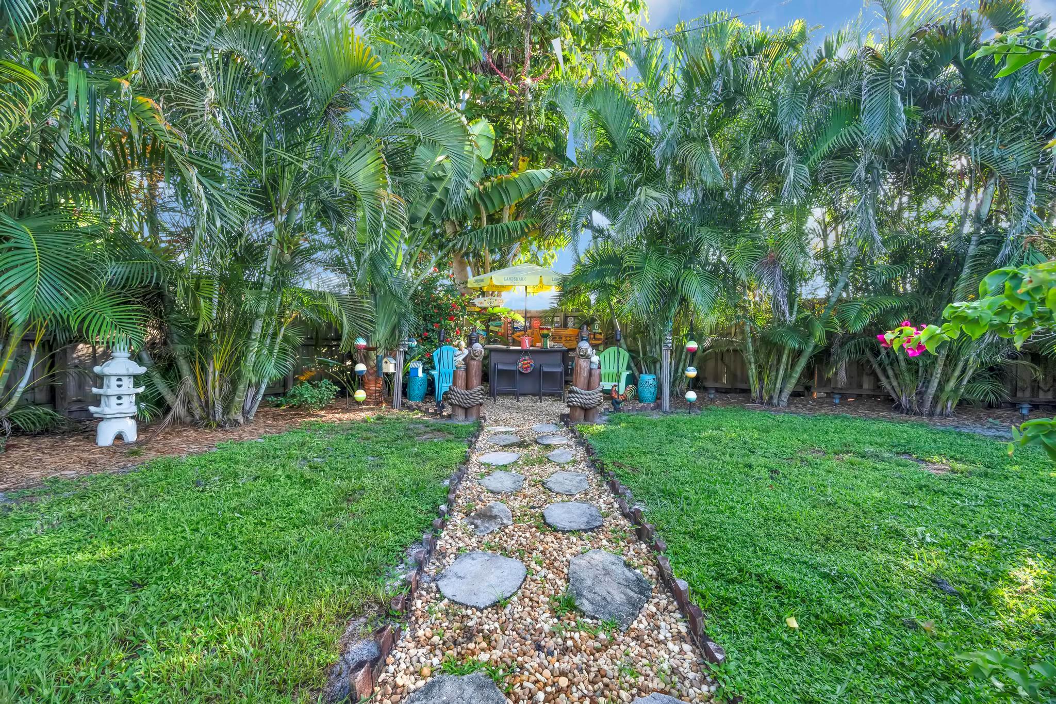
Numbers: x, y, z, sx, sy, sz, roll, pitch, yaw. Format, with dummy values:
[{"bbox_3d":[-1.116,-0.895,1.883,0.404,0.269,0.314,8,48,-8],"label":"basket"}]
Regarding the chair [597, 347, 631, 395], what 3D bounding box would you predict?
[{"bbox_3d":[1.745,0.384,8.390,0.740,0.950,0.800,2,4,25],"label":"chair"}]

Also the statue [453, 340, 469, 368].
[{"bbox_3d":[-0.997,0.037,6.164,0.230,0.400,0.200,-1,4,-10],"label":"statue"}]

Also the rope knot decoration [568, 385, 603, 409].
[{"bbox_3d":[0.860,0.661,6.203,0.550,0.290,0.450,0,4,0],"label":"rope knot decoration"}]

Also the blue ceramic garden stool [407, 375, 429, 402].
[{"bbox_3d":[-2.067,0.652,7.705,0.365,0.500,0.365,0,4,0],"label":"blue ceramic garden stool"}]

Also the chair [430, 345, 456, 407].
[{"bbox_3d":[-1.540,0.407,7.941,0.740,0.960,0.800,-2,4,-23],"label":"chair"}]

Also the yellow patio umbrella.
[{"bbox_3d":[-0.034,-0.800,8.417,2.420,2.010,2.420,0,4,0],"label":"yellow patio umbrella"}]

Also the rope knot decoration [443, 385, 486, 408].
[{"bbox_3d":[-0.929,0.661,6.203,0.560,0.290,0.450,0,4,0],"label":"rope knot decoration"}]

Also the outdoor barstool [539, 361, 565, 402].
[{"bbox_3d":[0.454,0.545,7.649,0.460,0.720,0.420,0,4,0],"label":"outdoor barstool"}]

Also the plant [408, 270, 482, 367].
[{"bbox_3d":[-1.765,-0.464,8.738,1.500,2.400,1.200,0,4,0],"label":"plant"}]

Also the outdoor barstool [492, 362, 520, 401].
[{"bbox_3d":[-0.387,0.542,7.699,0.460,0.720,0.420,0,4,0],"label":"outdoor barstool"}]

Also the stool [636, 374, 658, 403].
[{"bbox_3d":[2.172,0.665,7.506,0.360,0.500,0.360,0,4,0],"label":"stool"}]

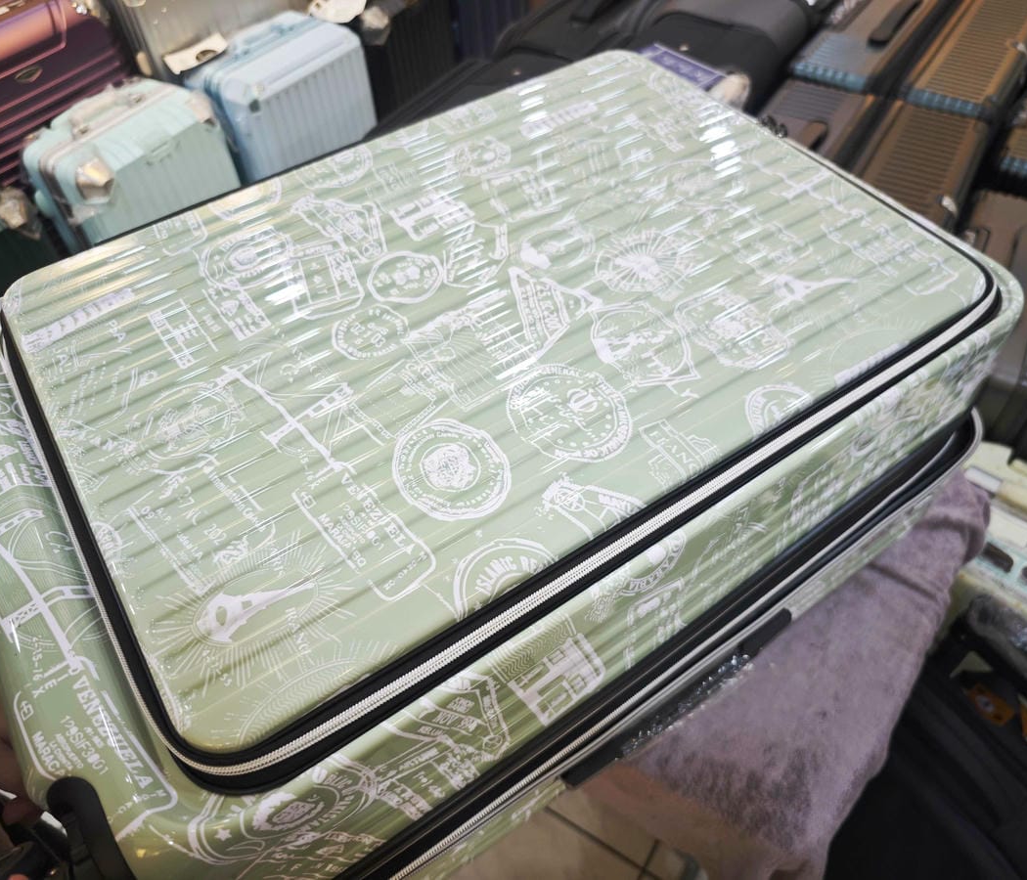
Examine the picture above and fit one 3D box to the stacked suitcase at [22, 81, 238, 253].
[{"bbox_3d":[-0.830,-0.483,1.882,0.250,0.560,0.375,26,58,22],"label":"stacked suitcase"}]

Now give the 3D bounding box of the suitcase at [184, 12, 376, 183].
[{"bbox_3d":[-0.551,-0.730,2.062,0.250,0.560,0.365,31,59,24],"label":"suitcase"}]

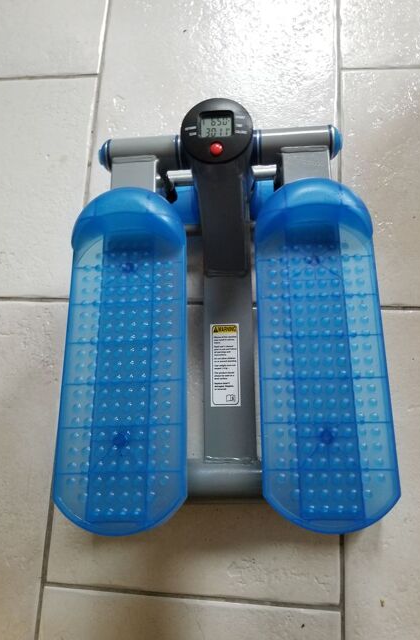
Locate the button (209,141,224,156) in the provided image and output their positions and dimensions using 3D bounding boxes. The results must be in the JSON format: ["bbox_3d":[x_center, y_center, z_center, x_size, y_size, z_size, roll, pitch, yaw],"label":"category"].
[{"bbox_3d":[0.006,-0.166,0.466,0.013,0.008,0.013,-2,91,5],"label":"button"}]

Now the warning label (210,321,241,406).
[{"bbox_3d":[0.019,0.056,0.592,0.035,0.002,0.102,-2,77,5],"label":"warning label"}]

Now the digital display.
[{"bbox_3d":[0.006,-0.188,0.465,0.033,0.005,0.026,-2,91,5],"label":"digital display"}]

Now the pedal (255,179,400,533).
[{"bbox_3d":[0.104,0.021,0.443,0.119,0.056,0.323,-2,75,5],"label":"pedal"}]

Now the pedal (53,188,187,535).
[{"bbox_3d":[-0.084,0.027,0.459,0.119,0.056,0.327,-2,75,5],"label":"pedal"}]

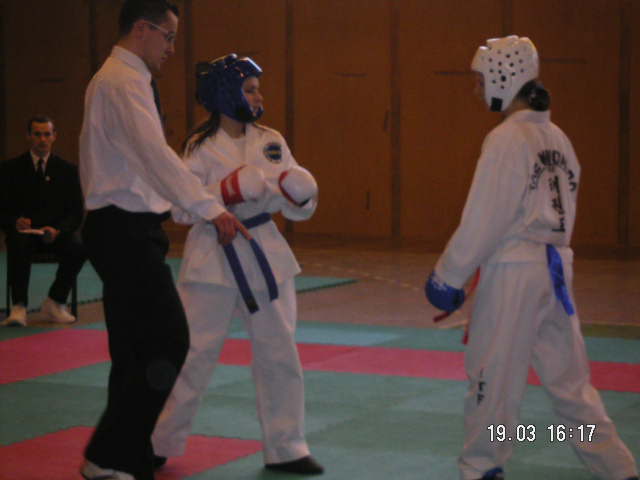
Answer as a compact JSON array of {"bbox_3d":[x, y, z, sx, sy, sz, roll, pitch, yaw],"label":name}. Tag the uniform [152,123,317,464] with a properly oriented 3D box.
[{"bbox_3d":[-0.320,0.203,7.490,0.530,1.290,0.560,-3,5,-33],"label":"uniform"}]

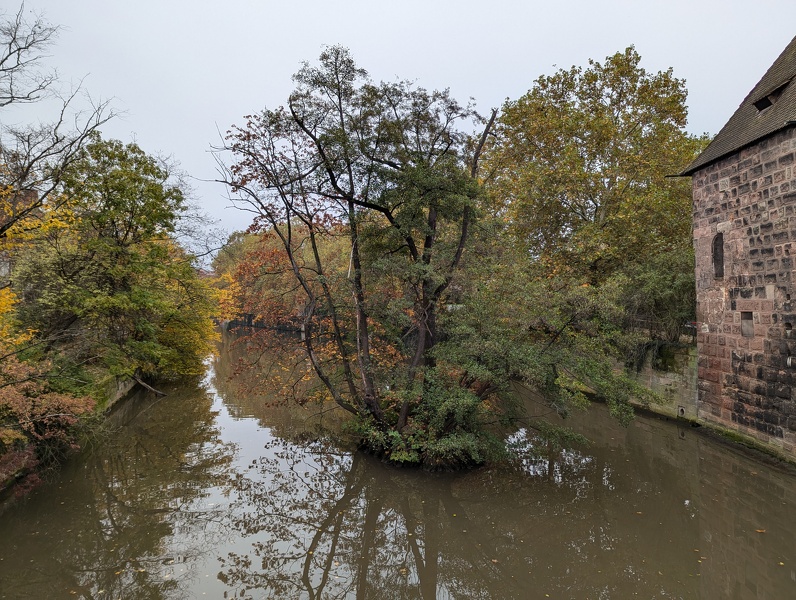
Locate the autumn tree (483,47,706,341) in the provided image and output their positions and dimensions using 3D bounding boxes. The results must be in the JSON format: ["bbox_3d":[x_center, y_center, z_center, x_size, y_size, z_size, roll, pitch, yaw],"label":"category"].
[{"bbox_3d":[12.794,-6.999,36.000,14.200,19.010,12.500,-1,-1,11],"label":"autumn tree"}]

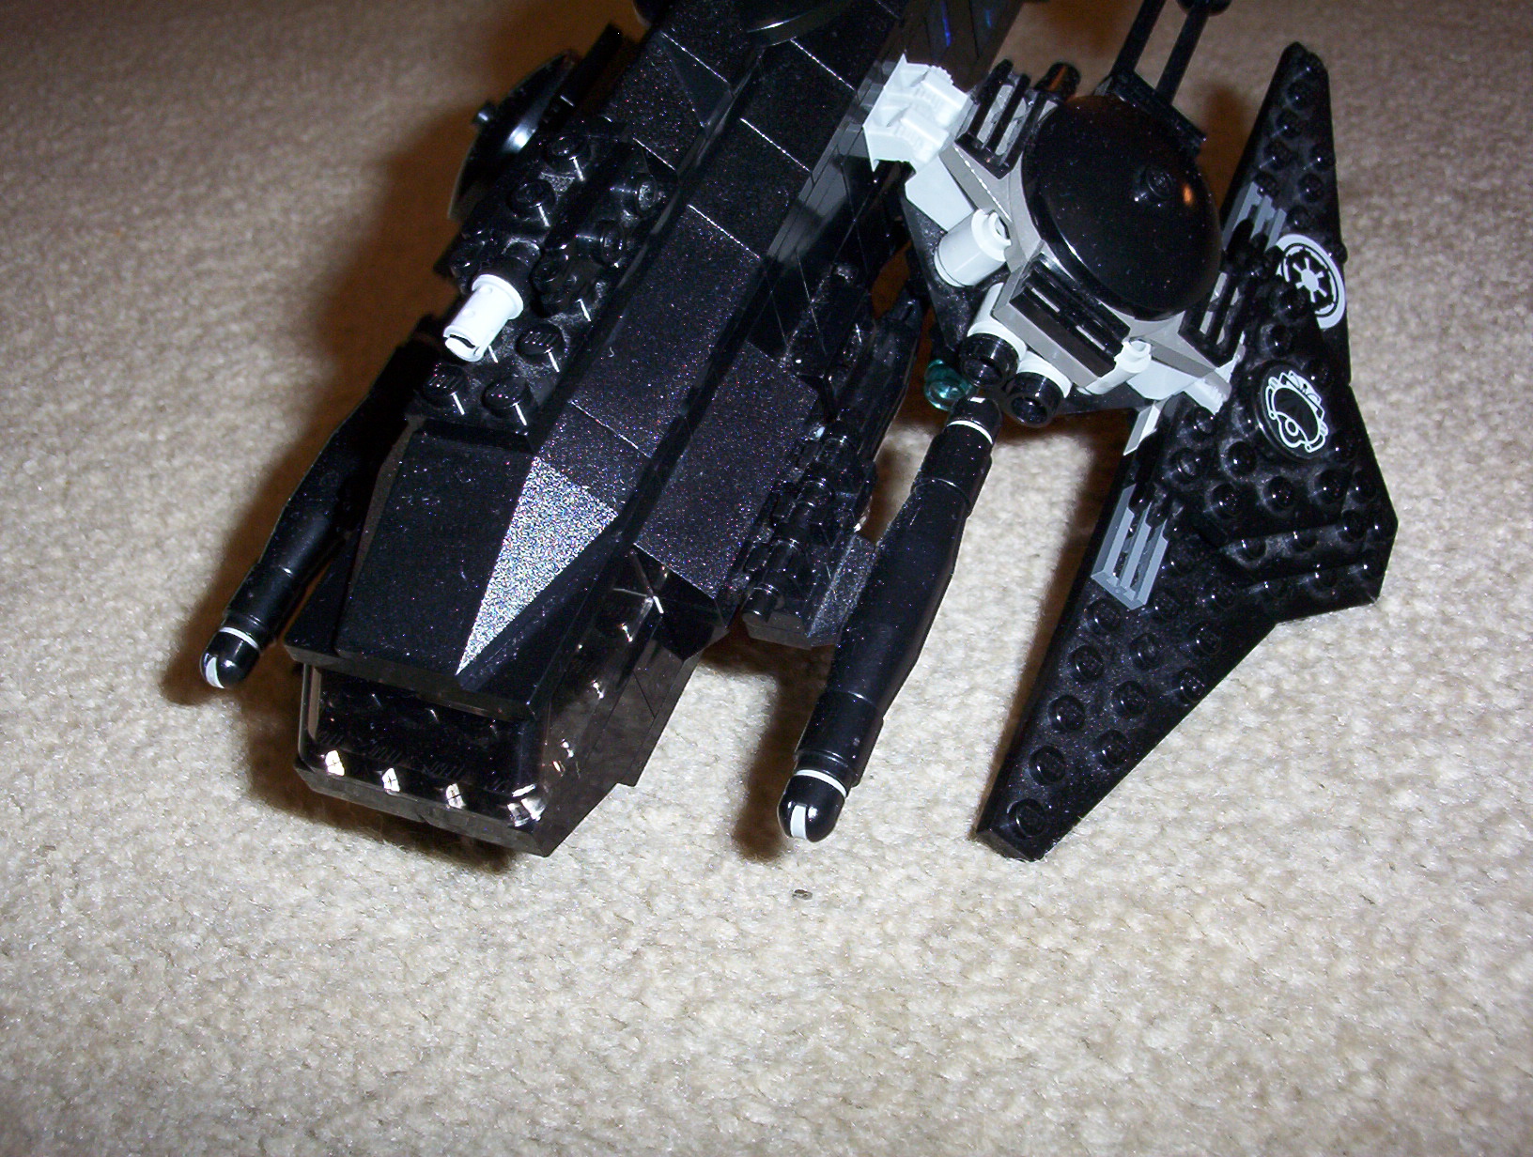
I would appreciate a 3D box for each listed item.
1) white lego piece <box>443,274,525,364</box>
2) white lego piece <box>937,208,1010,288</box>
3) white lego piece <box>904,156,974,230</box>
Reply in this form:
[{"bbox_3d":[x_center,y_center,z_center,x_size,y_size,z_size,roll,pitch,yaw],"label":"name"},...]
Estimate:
[{"bbox_3d":[-0.032,-0.030,0.197,0.006,0.006,0.009,13,58,24],"label":"white lego piece"},{"bbox_3d":[0.028,-0.044,0.229,0.011,0.008,0.008,-31,27,55],"label":"white lego piece"},{"bbox_3d":[0.027,-0.053,0.232,0.010,0.013,0.008,-31,27,55],"label":"white lego piece"}]

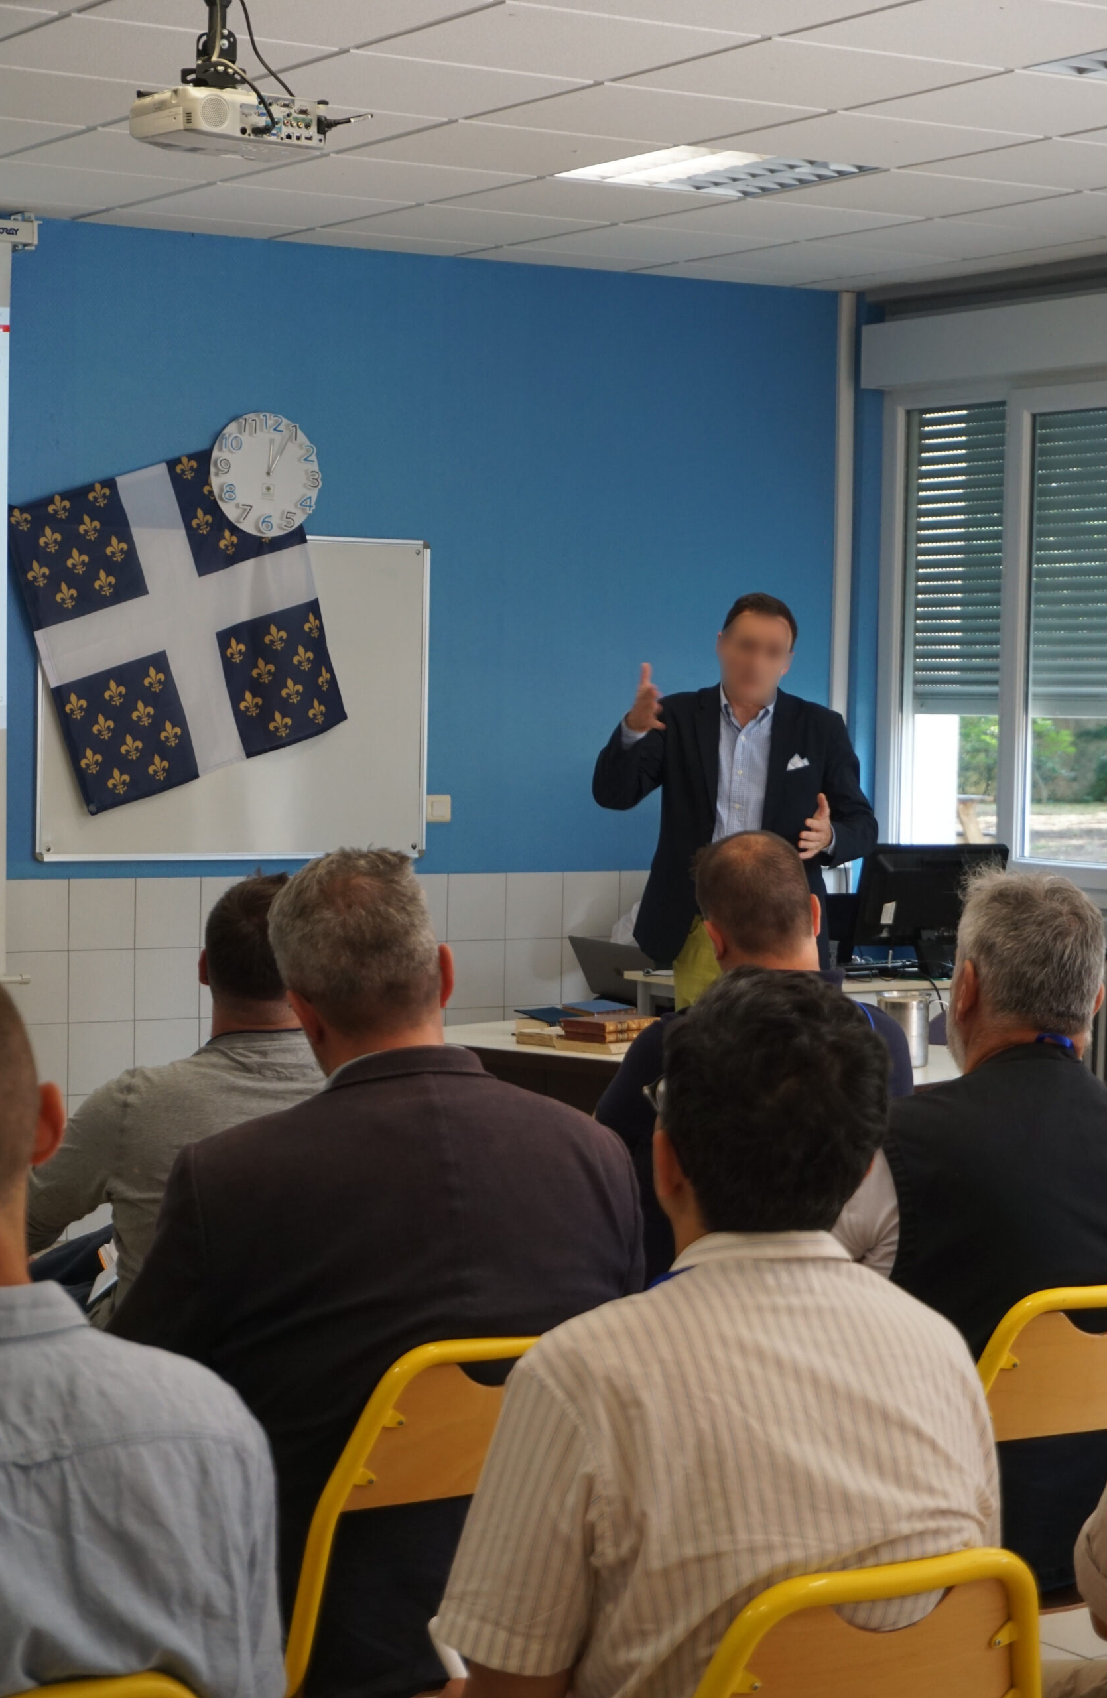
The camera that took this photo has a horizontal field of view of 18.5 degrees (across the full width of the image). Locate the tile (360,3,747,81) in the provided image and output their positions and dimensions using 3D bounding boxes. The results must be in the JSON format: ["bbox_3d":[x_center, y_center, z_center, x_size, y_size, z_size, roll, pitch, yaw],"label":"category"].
[{"bbox_3d":[0.004,-1.575,6.601,0.597,0.020,0.597,-1,3,-32],"label":"tile"}]

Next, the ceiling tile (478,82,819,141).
[{"bbox_3d":[0.193,-1.606,7.394,0.595,0.020,0.595,-1,3,-32],"label":"ceiling tile"}]

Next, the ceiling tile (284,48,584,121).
[{"bbox_3d":[-0.311,-1.605,7.111,0.597,0.020,0.597,-1,3,-32],"label":"ceiling tile"}]

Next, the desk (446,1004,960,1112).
[{"bbox_3d":[0.361,0.825,7.705,1.420,0.750,0.800,3,4,39],"label":"desk"}]

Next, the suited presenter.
[{"bbox_3d":[0.458,0.261,8.503,0.670,1.800,0.460,1,3,10],"label":"suited presenter"}]

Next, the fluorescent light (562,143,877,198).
[{"bbox_3d":[0.388,-1.664,8.214,0.595,0.065,0.595,-1,3,-32],"label":"fluorescent light"}]

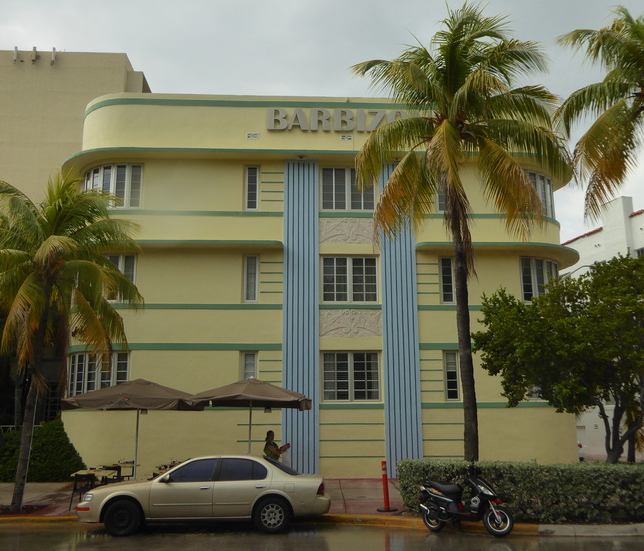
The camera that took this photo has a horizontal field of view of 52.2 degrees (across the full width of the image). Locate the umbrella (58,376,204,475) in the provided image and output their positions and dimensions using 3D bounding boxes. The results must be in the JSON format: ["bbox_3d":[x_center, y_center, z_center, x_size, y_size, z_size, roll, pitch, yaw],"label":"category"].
[{"bbox_3d":[-4.542,3.987,16.122,2.720,2.869,2.720,-1,-13,2],"label":"umbrella"}]

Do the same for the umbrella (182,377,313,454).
[{"bbox_3d":[-1.772,3.965,16.124,2.720,2.889,2.720,-1,-13,4],"label":"umbrella"}]

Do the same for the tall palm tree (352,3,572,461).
[{"bbox_3d":[3.646,-0.825,16.380,5.800,12.331,5.600,0,-13,0],"label":"tall palm tree"}]

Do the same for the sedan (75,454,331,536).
[{"bbox_3d":[-2.260,4.231,12.976,4.800,1.410,1.770,1,-13,-5],"label":"sedan"}]

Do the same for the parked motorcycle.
[{"bbox_3d":[2.609,4.133,12.119,1.840,1.180,0.700,-8,-15,32],"label":"parked motorcycle"}]

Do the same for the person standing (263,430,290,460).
[{"bbox_3d":[-1.089,4.421,15.201,0.550,1.618,0.480,-4,-13,17],"label":"person standing"}]

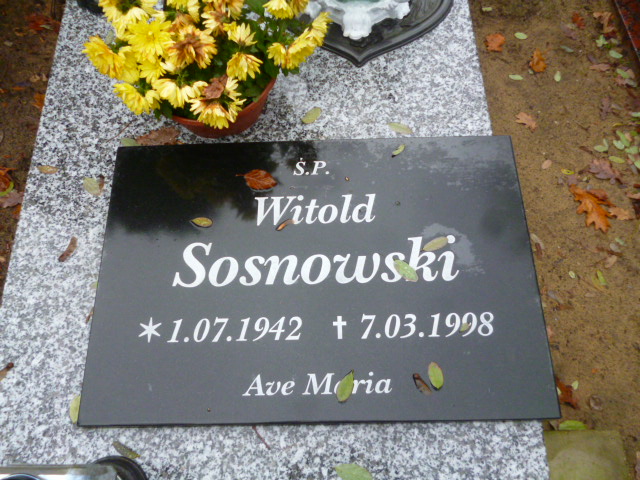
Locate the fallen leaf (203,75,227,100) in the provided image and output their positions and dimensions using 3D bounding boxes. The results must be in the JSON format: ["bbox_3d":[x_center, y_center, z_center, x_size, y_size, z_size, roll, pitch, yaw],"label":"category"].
[{"bbox_3d":[-0.140,-0.203,0.688,0.026,0.018,0.041,32,73,13],"label":"fallen leaf"}]

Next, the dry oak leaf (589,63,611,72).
[{"bbox_3d":[0.673,-0.412,1.243,0.051,0.012,0.024,3,69,3],"label":"dry oak leaf"}]

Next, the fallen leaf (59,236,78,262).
[{"bbox_3d":[-0.372,0.015,0.769,0.013,0.008,0.042,23,71,10],"label":"fallen leaf"}]

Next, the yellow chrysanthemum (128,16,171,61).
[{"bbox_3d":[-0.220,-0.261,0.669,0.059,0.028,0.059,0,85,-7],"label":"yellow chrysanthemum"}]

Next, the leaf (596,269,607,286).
[{"bbox_3d":[0.590,0.079,1.084,0.011,0.009,0.041,-14,69,-3],"label":"leaf"}]

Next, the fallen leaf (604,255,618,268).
[{"bbox_3d":[0.655,0.049,1.164,0.040,0.006,0.017,-40,73,-13],"label":"fallen leaf"}]

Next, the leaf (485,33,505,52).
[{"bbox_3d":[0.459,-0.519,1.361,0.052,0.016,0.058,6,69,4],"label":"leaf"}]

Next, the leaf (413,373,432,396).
[{"bbox_3d":[0.129,0.182,0.653,0.010,0.007,0.032,-39,72,-13],"label":"leaf"}]

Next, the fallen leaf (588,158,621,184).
[{"bbox_3d":[0.645,-0.155,1.169,0.076,0.018,0.051,36,74,14],"label":"fallen leaf"}]

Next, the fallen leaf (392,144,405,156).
[{"bbox_3d":[0.117,-0.134,0.775,0.026,0.010,0.010,-37,72,-12],"label":"fallen leaf"}]

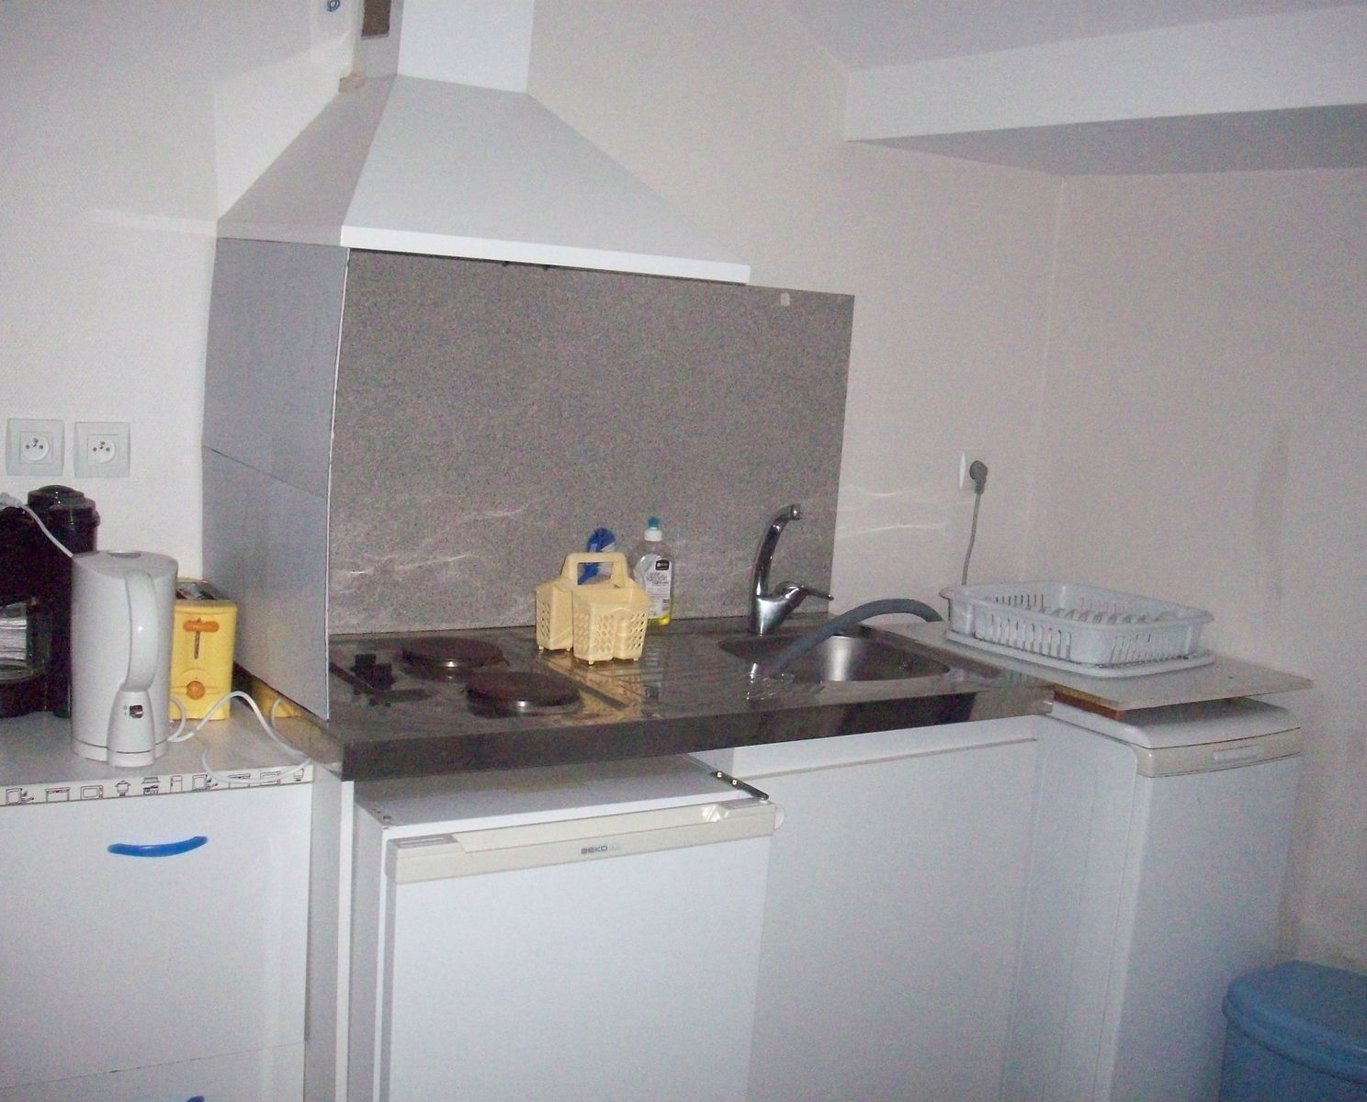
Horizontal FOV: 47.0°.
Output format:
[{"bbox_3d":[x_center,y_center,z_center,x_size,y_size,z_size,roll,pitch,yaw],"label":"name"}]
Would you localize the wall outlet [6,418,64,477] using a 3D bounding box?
[{"bbox_3d":[-0.945,-0.151,2.293,0.080,0.083,0.012,-1,9,-31],"label":"wall outlet"}]

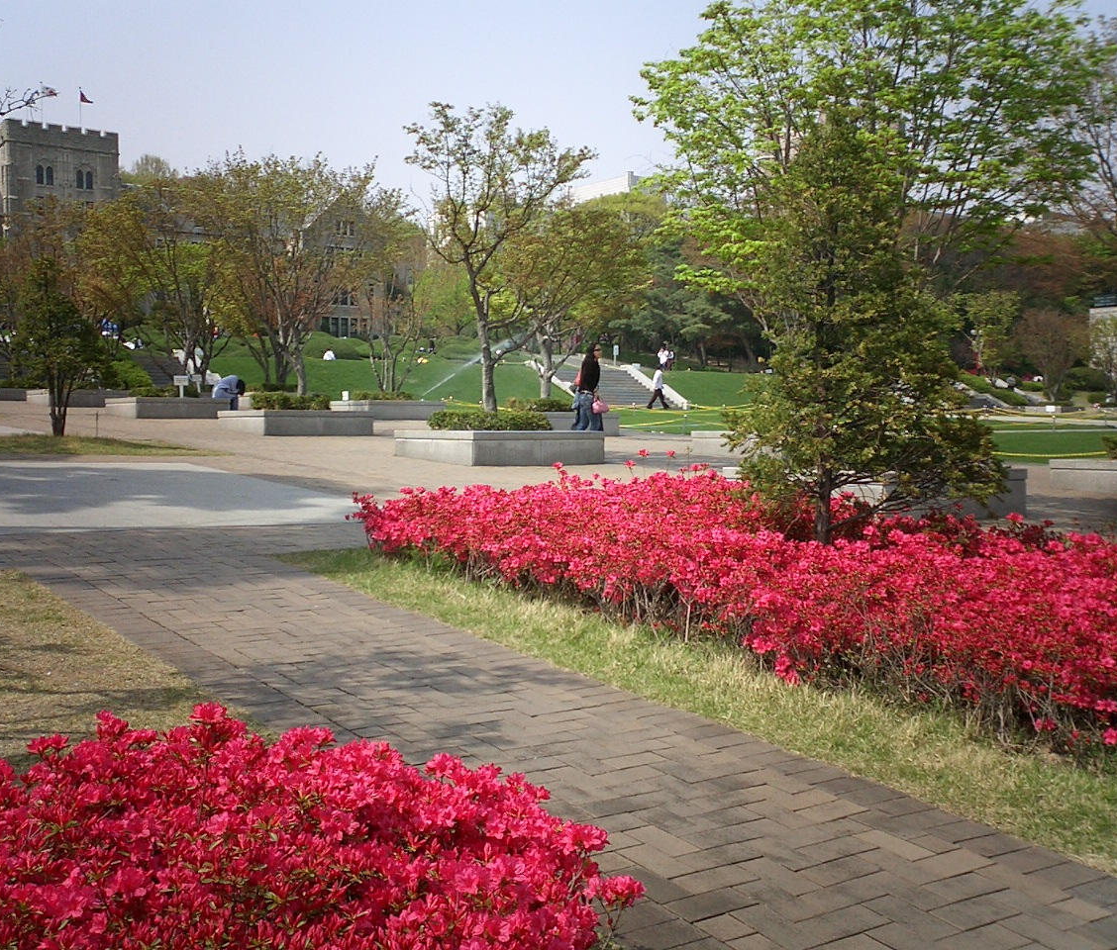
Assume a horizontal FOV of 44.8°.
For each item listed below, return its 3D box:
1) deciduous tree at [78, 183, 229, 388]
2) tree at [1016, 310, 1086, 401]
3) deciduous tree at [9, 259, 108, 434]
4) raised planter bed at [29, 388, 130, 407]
[{"bbox_3d":[-8.810,-4.034,29.435,3.270,4.647,3.270,0,2,-17],"label":"deciduous tree"},{"bbox_3d":[24.362,-5.876,67.000,3.624,4.799,3.624,1,2,20],"label":"tree"},{"bbox_3d":[-7.570,-1.940,20.450,1.460,2.680,1.460,0,2,0],"label":"deciduous tree"},{"bbox_3d":[-12.100,-1.895,34.300,2.020,0.440,2.020,-1,3,-35],"label":"raised planter bed"}]

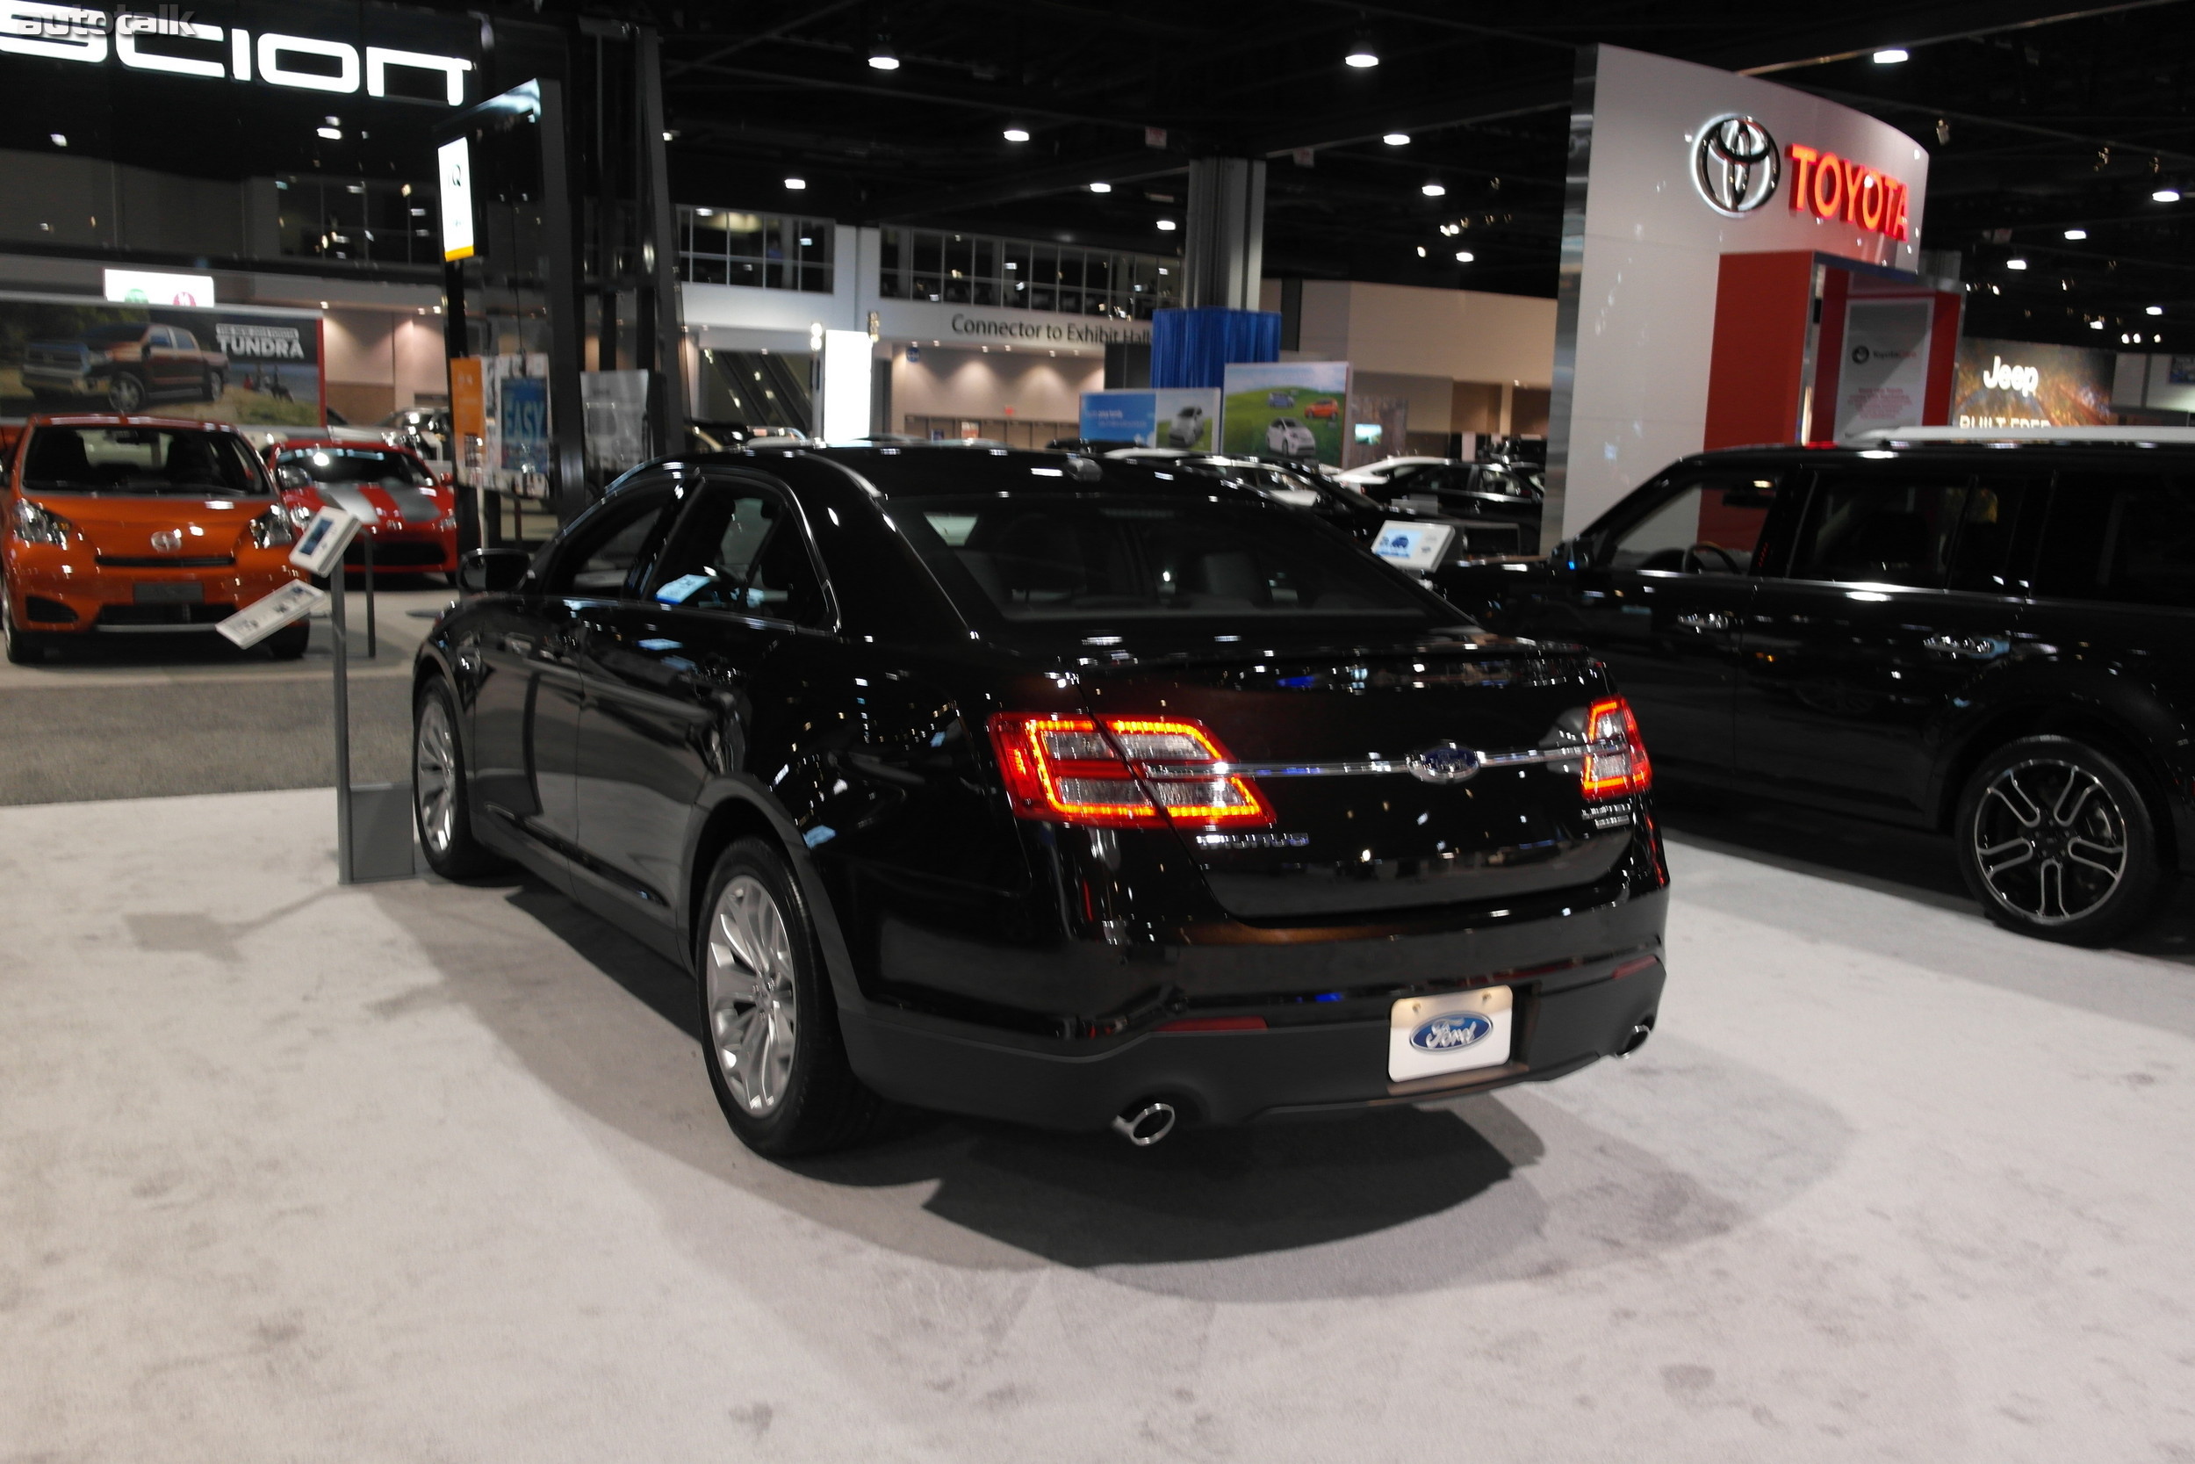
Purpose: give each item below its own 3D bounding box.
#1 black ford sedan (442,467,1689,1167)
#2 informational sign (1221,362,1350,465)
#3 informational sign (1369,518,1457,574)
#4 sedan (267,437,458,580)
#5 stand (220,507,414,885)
[{"bbox_3d":[-0.677,-0.081,5.548,1.970,1.530,5.130,-3,10,-32],"label":"black ford sedan"},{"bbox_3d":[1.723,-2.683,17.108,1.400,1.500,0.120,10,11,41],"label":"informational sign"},{"bbox_3d":[1.458,-0.862,8.500,0.040,0.225,0.400,34,-13,-37],"label":"informational sign"},{"bbox_3d":[-7.902,-2.279,18.993,1.790,1.360,4.340,-3,10,-33],"label":"sedan"},{"bbox_3d":[-2.662,-0.120,6.257,0.550,1.255,0.400,-4,10,-36],"label":"stand"}]

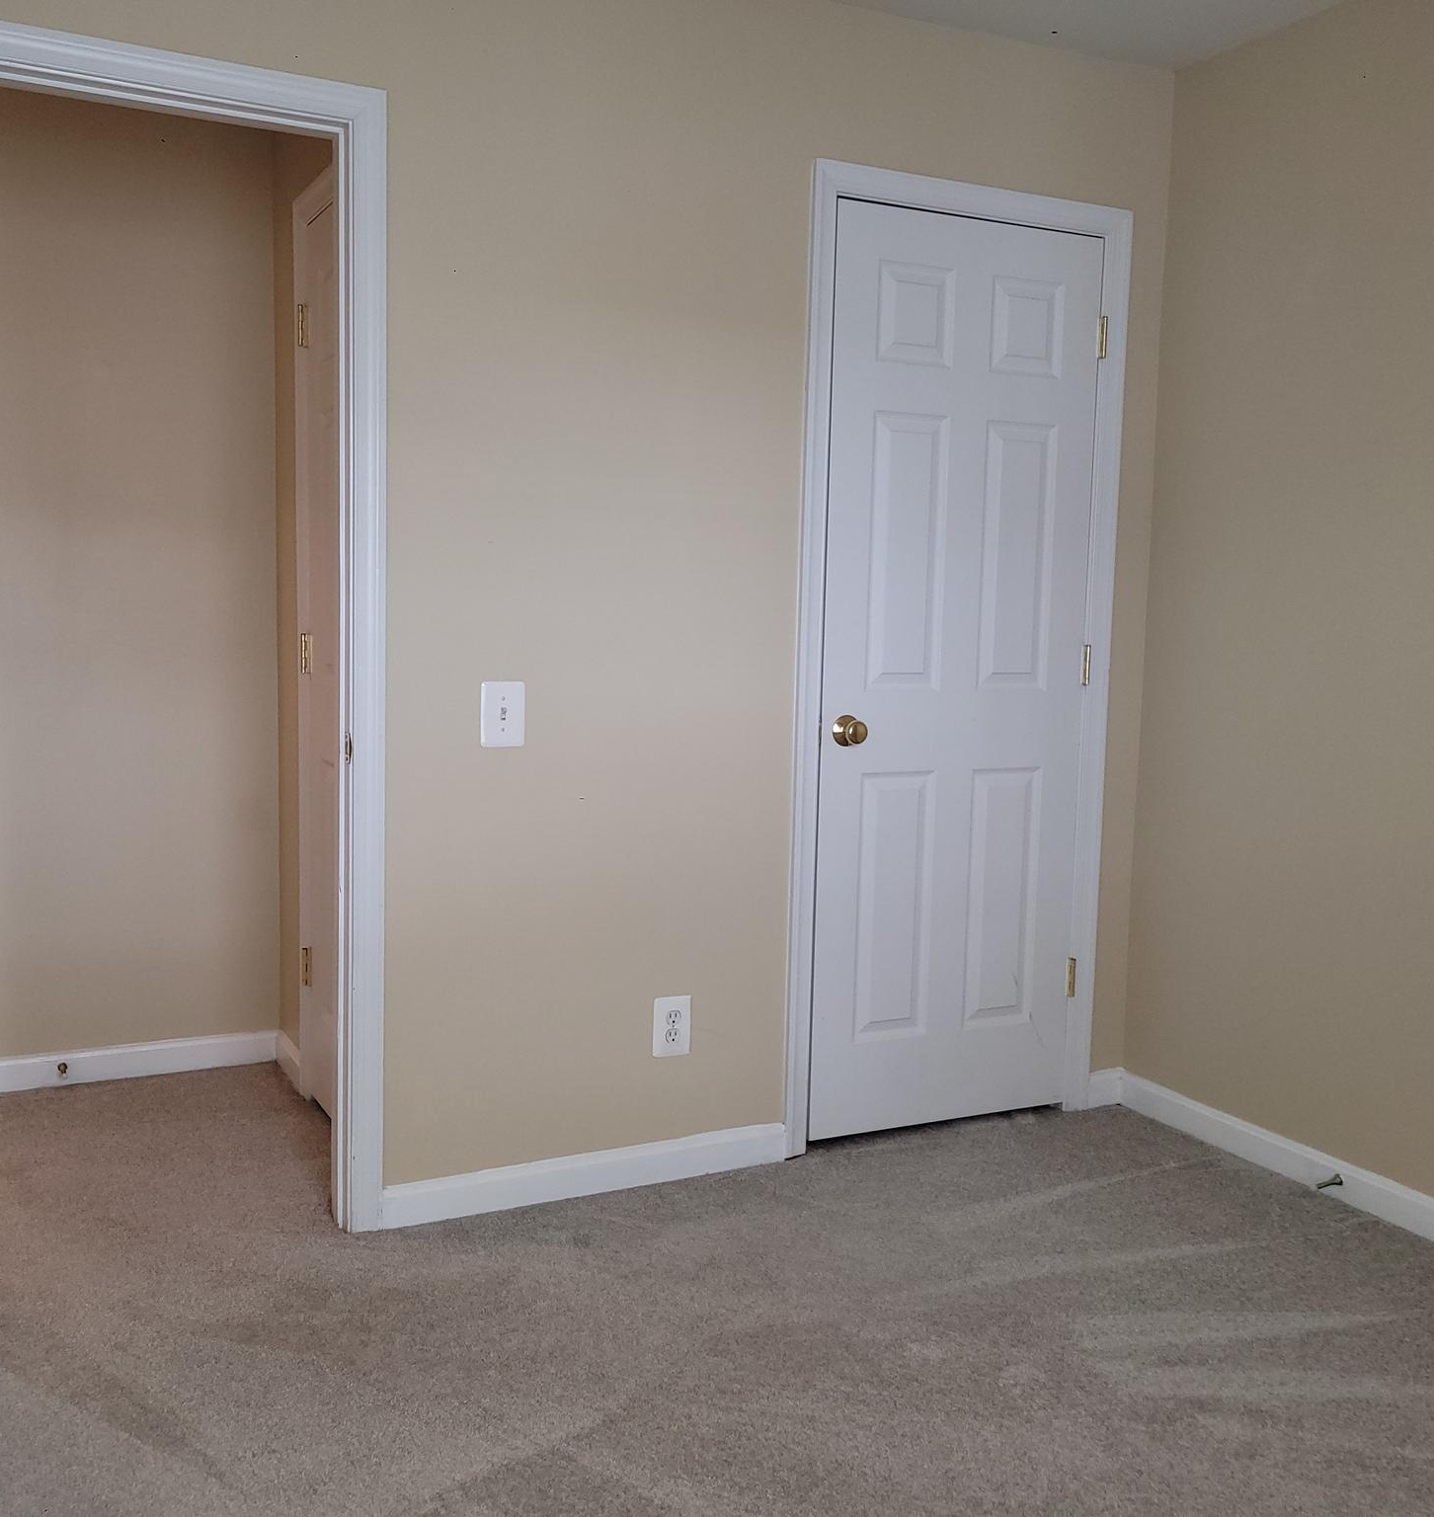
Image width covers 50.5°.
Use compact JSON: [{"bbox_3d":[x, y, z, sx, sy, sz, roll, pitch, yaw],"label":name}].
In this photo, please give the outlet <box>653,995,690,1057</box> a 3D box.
[{"bbox_3d":[-0.089,0.558,3.155,0.081,0.125,0.010,-2,6,-27],"label":"outlet"}]

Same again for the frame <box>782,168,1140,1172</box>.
[{"bbox_3d":[0.551,-0.180,3.395,0.843,2.121,0.030,-2,6,-27],"label":"frame"}]

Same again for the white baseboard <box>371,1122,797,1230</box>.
[{"bbox_3d":[-0.243,0.851,3.107,0.884,0.083,0.015,-2,6,-27],"label":"white baseboard"}]

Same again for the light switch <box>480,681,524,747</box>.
[{"bbox_3d":[-0.407,-0.084,2.918,0.083,0.125,0.014,-2,6,-27],"label":"light switch"}]

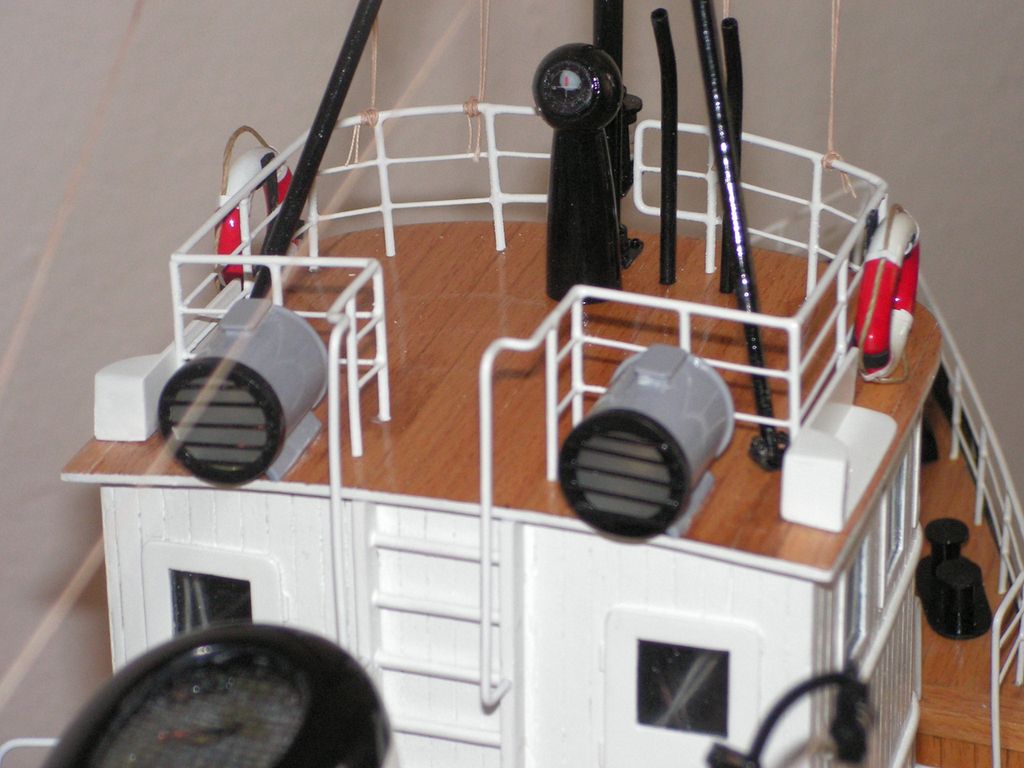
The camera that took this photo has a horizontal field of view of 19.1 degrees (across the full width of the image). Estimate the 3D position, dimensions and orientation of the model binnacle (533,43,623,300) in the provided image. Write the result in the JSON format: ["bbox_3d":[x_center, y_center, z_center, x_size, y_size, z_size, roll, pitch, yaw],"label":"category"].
[{"bbox_3d":[0.015,-0.049,0.683,0.020,0.058,0.020,7,25,15],"label":"model binnacle"}]

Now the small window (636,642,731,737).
[{"bbox_3d":[0.034,0.061,0.605,0.019,0.019,0.002,7,25,15],"label":"small window"}]

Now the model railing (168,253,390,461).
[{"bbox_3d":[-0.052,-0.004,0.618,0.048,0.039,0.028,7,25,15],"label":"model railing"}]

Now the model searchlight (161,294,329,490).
[{"bbox_3d":[-0.052,0.002,0.610,0.026,0.030,0.033,7,25,15],"label":"model searchlight"}]

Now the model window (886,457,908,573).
[{"bbox_3d":[0.085,0.028,0.668,0.002,0.023,0.020,7,25,15],"label":"model window"}]

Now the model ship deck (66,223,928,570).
[{"bbox_3d":[0.006,-0.004,0.664,0.166,0.010,0.150,7,25,15],"label":"model ship deck"}]

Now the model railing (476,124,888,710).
[{"bbox_3d":[0.038,0.005,0.639,0.063,0.074,0.145,7,25,15],"label":"model railing"}]

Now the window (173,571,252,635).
[{"bbox_3d":[-0.062,0.049,0.632,0.019,0.019,0.002,7,25,15],"label":"window"}]

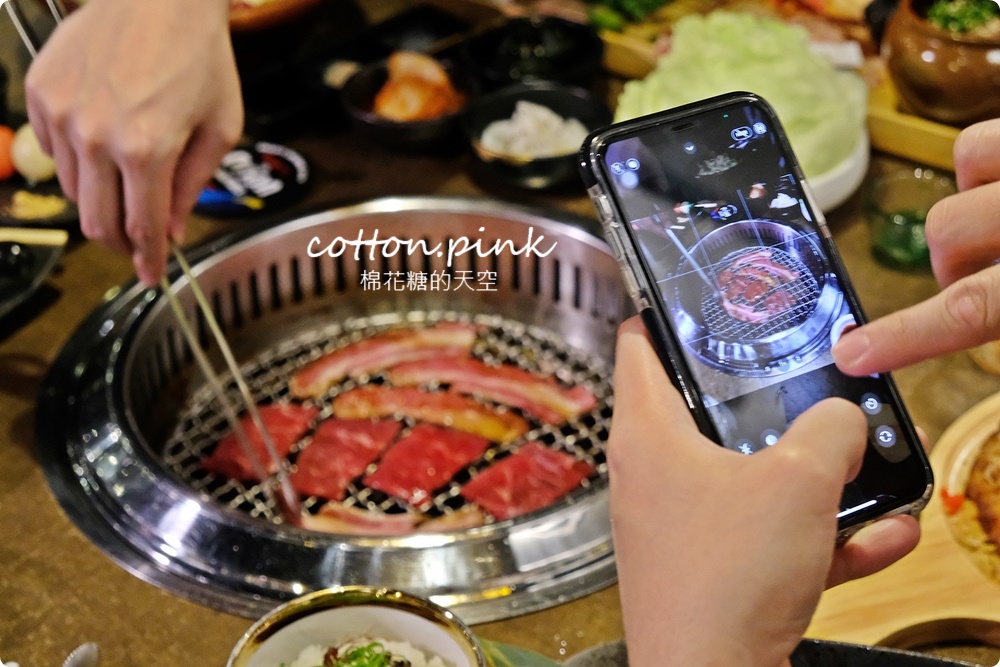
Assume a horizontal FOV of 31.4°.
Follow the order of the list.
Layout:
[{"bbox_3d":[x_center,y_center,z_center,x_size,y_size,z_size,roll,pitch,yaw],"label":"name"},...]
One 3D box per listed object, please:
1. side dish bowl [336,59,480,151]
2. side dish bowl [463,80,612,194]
[{"bbox_3d":[-0.063,-0.154,1.241,0.097,0.036,0.097,-1,35,0],"label":"side dish bowl"},{"bbox_3d":[0.025,-0.130,1.199,0.101,0.039,0.101,0,35,1],"label":"side dish bowl"}]

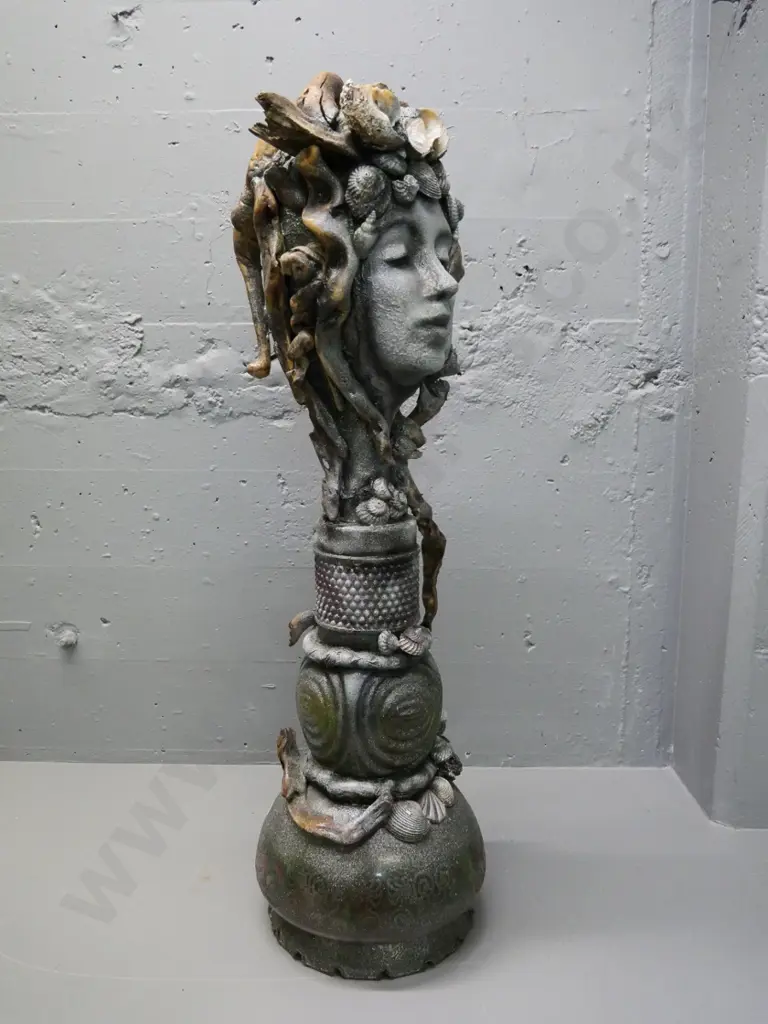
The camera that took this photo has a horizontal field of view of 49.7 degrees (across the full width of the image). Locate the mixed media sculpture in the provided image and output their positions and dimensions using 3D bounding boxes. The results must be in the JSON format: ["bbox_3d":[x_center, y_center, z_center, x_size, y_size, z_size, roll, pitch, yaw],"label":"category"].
[{"bbox_3d":[-0.022,0.012,0.841,0.265,0.835,0.245,7,11,39],"label":"mixed media sculpture"}]

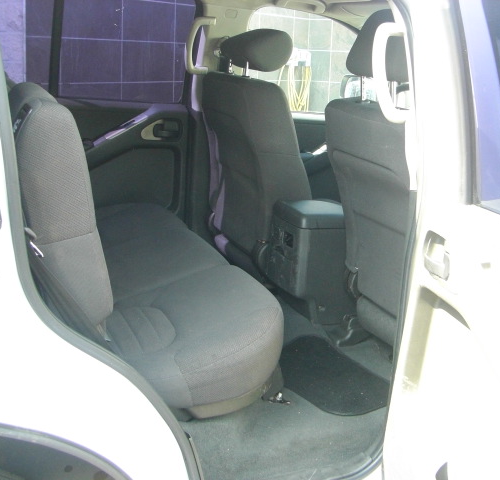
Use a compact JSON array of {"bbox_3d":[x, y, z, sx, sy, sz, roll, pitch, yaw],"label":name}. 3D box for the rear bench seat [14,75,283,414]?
[{"bbox_3d":[-0.474,-0.088,2.174,0.740,0.800,1.330,-3,17,-21],"label":"rear bench seat"}]

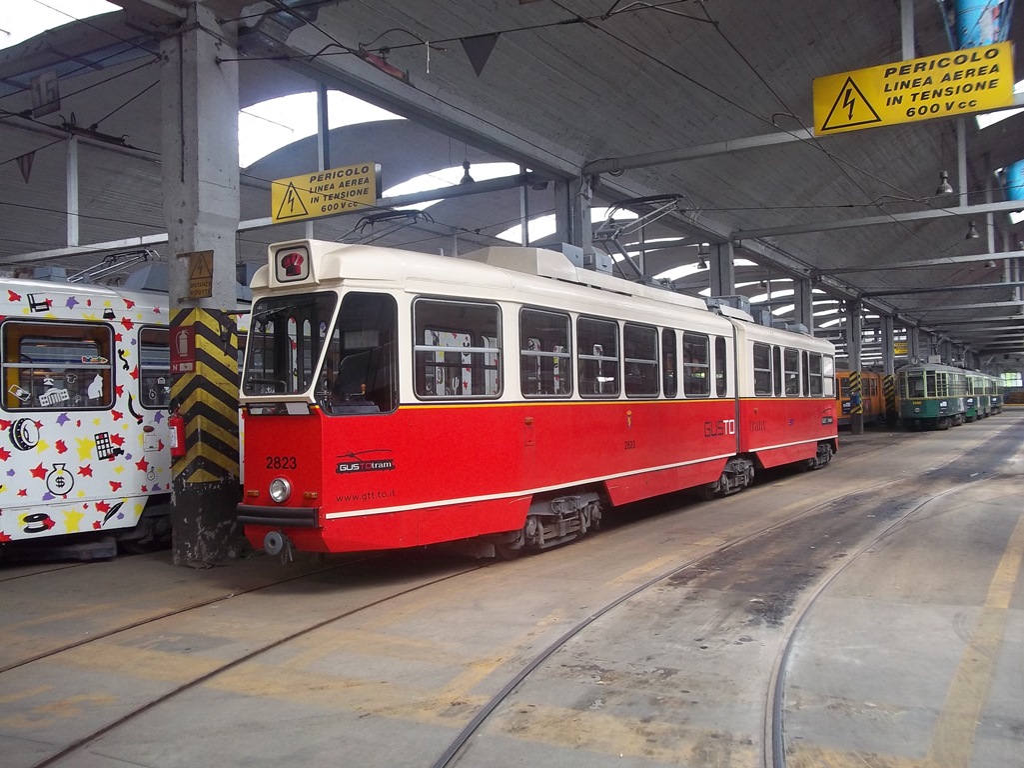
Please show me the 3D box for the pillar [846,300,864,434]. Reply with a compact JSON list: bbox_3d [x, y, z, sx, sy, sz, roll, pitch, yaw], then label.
[{"bbox_3d":[14.975,-0.724,41.222,0.543,5.806,0.562,-2,-1,31],"label":"pillar"}]

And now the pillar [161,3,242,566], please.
[{"bbox_3d":[-3.334,-0.998,10.236,0.543,5.806,0.562,-2,-1,31],"label":"pillar"}]

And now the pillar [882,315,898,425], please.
[{"bbox_3d":[19.552,-0.655,48.968,0.543,5.806,0.562,-2,-1,31],"label":"pillar"}]

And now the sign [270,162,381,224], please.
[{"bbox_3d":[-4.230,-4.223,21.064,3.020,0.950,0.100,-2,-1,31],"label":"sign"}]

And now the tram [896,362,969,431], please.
[{"bbox_3d":[21.368,0.605,47.654,2.300,3.150,13.000,-2,-1,31],"label":"tram"}]

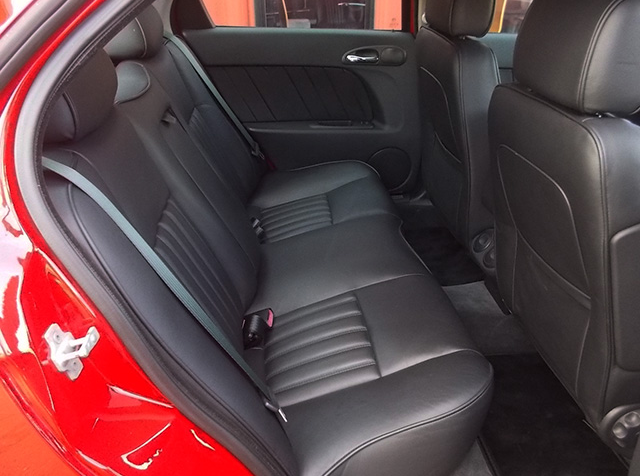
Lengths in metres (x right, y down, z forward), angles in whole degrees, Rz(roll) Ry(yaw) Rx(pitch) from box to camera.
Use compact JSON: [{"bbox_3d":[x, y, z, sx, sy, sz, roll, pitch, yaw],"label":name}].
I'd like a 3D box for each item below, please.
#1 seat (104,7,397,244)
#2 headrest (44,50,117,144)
[{"bbox_3d":[-0.169,-0.358,1.759,0.803,0.846,0.454,-4,29,-6],"label":"seat"},{"bbox_3d":[-0.444,-0.263,0.899,0.135,0.170,0.280,-7,29,-5],"label":"headrest"}]

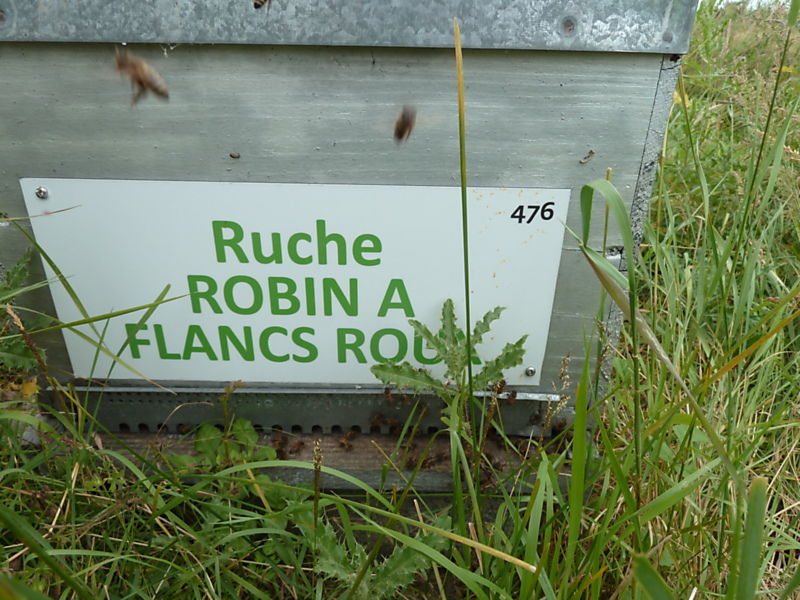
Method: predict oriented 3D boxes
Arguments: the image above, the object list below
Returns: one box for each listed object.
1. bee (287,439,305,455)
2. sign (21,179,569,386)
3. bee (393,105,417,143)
[{"bbox_3d":[-0.079,0.110,0.435,0.007,0.005,0.013,25,35,39],"label":"bee"},{"bbox_3d":[-0.066,-0.006,0.396,0.345,0.149,0.004,1,27,-1],"label":"sign"},{"bbox_3d":[0.002,-0.083,0.270,0.007,0.006,0.015,12,67,20],"label":"bee"}]

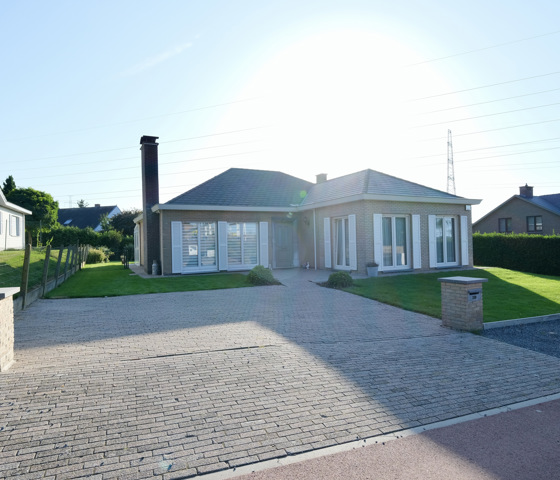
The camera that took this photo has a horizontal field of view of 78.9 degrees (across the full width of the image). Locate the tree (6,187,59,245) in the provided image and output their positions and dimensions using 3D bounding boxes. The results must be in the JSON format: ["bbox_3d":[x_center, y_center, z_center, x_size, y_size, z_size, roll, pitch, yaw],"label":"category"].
[{"bbox_3d":[-20.465,-1.729,28.000,3.700,5.000,3.700,-1,-1,-36],"label":"tree"}]

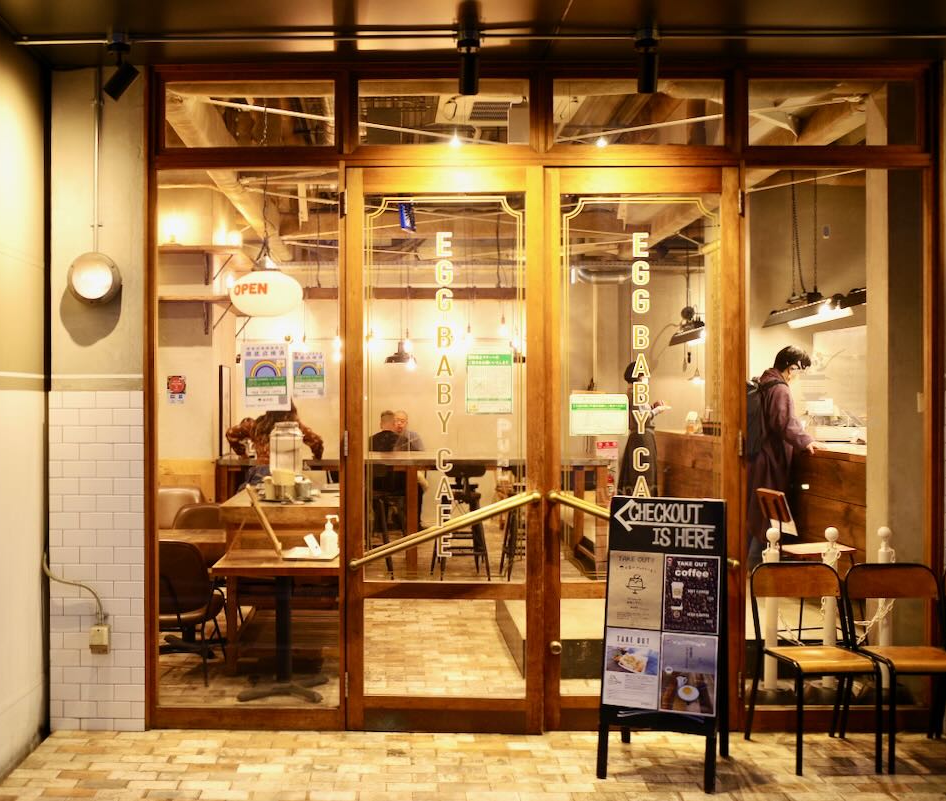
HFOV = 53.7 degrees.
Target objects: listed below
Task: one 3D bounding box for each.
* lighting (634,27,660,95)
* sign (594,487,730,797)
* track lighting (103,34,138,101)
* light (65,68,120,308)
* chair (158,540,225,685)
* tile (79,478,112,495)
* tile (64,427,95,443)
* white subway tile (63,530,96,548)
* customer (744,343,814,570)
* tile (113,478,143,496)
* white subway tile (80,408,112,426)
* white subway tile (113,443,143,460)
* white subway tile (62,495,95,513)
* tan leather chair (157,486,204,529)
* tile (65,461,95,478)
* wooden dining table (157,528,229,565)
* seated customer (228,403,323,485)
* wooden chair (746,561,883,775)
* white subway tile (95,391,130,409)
[{"bbox_3d":[0.710,-1.391,3.820,0.100,0.265,0.115,0,0,1],"label":"lighting"},{"bbox_3d":[0.791,0.953,3.832,0.460,1.105,0.420,0,1,21],"label":"sign"},{"bbox_3d":[-1.453,-1.375,3.860,0.143,0.270,0.100,0,0,1],"label":"track lighting"},{"bbox_3d":[-1.700,-0.970,4.161,0.235,1.073,0.110,0,0,1],"label":"light"},{"bbox_3d":[-1.617,1.101,5.055,0.490,0.770,0.520,0,1,1],"label":"chair"},{"bbox_3d":[-1.706,0.387,4.232,0.151,0.074,0.010,0,0,1],"label":"tile"},{"bbox_3d":[-1.765,0.153,4.189,0.150,0.075,0.010,0,0,1],"label":"tile"},{"bbox_3d":[-1.763,0.619,4.189,0.150,0.075,0.010,0,0,1],"label":"white subway tile"},{"bbox_3d":[2.006,0.438,6.152,0.480,1.630,0.460,0,1,-11],"label":"customer"},{"bbox_3d":[-1.557,0.387,4.229,0.139,0.075,0.010,0,0,1],"label":"tile"},{"bbox_3d":[-1.705,0.074,4.229,0.150,0.075,0.010,0,0,1],"label":"white subway tile"},{"bbox_3d":[-1.545,0.229,4.196,0.137,0.076,0.009,0,1,1],"label":"white subway tile"},{"bbox_3d":[-1.779,0.464,4.225,0.150,0.075,0.010,0,0,1],"label":"white subway tile"},{"bbox_3d":[-2.310,1.078,7.126,0.480,0.780,0.520,0,1,1],"label":"tan leather chair"},{"bbox_3d":[-1.781,0.308,4.229,0.150,0.075,0.010,0,1,1],"label":"tile"},{"bbox_3d":[-1.730,1.175,5.690,0.630,0.700,0.600,0,0,1],"label":"wooden dining table"},{"bbox_3d":[-1.608,0.500,7.600,0.780,1.220,0.650,0,0,-3],"label":"seated customer"},{"bbox_3d":[1.429,1.101,3.916,0.410,0.775,0.425,0,1,-7],"label":"wooden chair"},{"bbox_3d":[-1.628,-0.004,4.224,0.150,0.075,0.010,0,1,1],"label":"white subway tile"}]

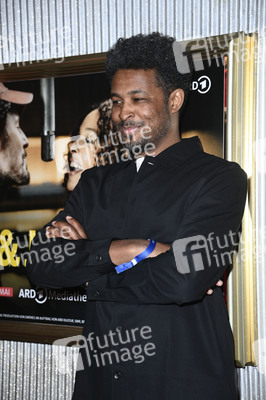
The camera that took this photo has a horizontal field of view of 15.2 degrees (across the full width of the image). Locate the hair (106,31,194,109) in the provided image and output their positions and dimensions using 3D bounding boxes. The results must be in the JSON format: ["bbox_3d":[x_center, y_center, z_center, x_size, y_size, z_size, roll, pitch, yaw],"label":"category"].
[{"bbox_3d":[0.038,-0.323,2.480,0.200,0.185,0.235,-3,1,37],"label":"hair"}]

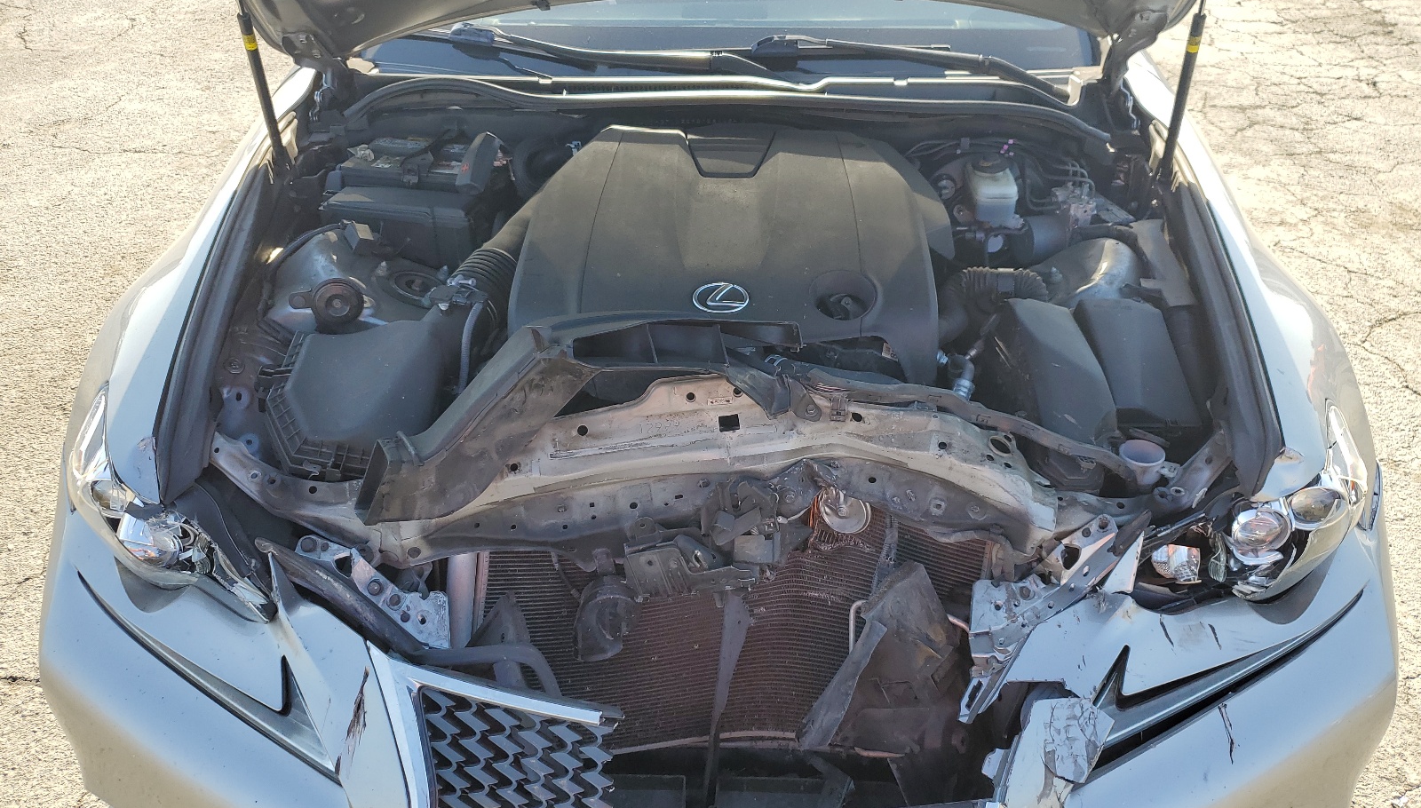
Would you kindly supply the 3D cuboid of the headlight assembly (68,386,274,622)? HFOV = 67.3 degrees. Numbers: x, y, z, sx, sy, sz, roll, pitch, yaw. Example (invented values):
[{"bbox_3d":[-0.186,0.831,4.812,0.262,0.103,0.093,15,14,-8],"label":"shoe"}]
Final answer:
[{"bbox_3d":[-0.705,0.136,1.408,0.270,0.230,0.320,5,40,6],"label":"headlight assembly"}]

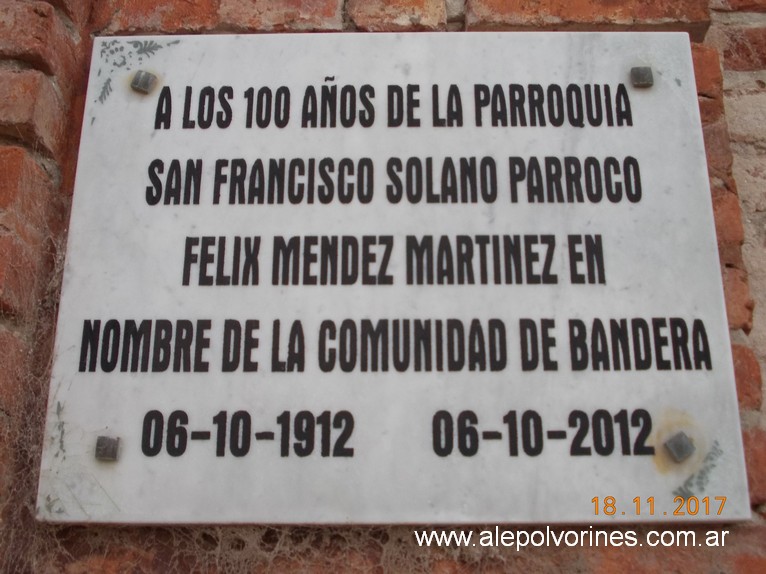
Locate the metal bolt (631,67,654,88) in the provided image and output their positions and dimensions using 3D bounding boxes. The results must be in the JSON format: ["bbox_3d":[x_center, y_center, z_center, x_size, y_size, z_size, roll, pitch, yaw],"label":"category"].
[{"bbox_3d":[0.249,-0.202,0.917,0.018,0.018,0.010,0,-19,1],"label":"metal bolt"}]

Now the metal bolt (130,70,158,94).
[{"bbox_3d":[-0.232,-0.197,0.924,0.018,0.018,0.010,19,-18,8],"label":"metal bolt"}]

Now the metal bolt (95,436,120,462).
[{"bbox_3d":[-0.233,0.137,0.806,0.018,0.018,0.010,0,-19,1],"label":"metal bolt"}]

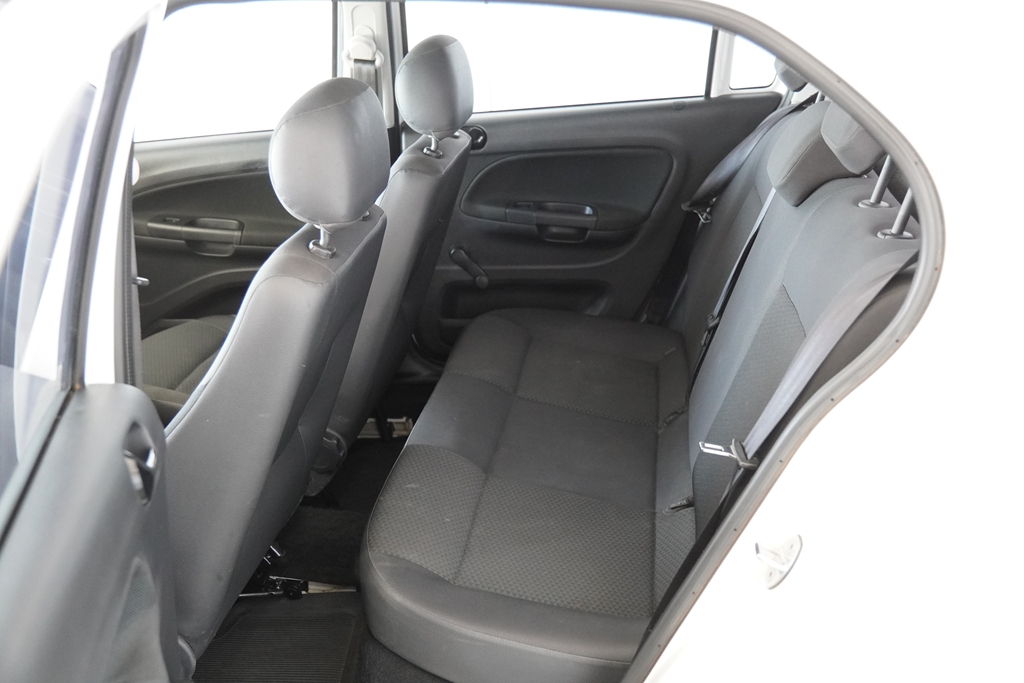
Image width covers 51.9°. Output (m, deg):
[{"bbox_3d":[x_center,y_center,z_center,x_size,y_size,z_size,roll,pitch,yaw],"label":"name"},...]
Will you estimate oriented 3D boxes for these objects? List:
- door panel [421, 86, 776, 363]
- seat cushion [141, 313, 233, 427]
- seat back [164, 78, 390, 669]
[{"bbox_3d":[0.177,-0.253,2.649,0.910,0.690,0.130,1,22,9],"label":"door panel"},{"bbox_3d":[-0.641,0.114,2.550,0.560,0.215,0.500,1,22,9],"label":"seat cushion"},{"bbox_3d":[-0.403,0.009,1.694,0.245,0.895,0.500,21,24,0],"label":"seat back"}]

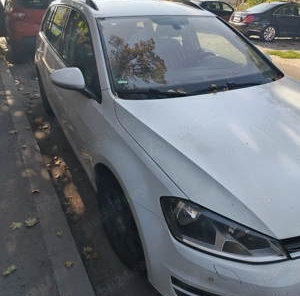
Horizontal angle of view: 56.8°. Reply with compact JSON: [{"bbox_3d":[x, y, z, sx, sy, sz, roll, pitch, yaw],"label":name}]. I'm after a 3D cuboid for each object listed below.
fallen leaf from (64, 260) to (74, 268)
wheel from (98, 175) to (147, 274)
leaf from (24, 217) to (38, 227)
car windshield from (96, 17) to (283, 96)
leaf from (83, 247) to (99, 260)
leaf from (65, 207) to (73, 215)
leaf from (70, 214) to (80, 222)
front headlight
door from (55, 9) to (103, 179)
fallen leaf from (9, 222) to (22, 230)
[{"bbox_3d":[-0.480,0.690,1.649,0.060,0.018,0.060,-13,33,-24],"label":"fallen leaf"},{"bbox_3d":[-0.118,0.451,1.740,0.210,0.630,0.630,-17,35,-31],"label":"wheel"},{"bbox_3d":[-0.852,0.525,1.979,0.090,0.015,0.080,12,30,16],"label":"leaf"},{"bbox_3d":[0.298,-0.757,2.128,1.400,0.110,0.920,-13,61,-24],"label":"car windshield"},{"bbox_3d":[-0.407,0.714,1.878,0.120,0.020,0.072,24,36,33],"label":"leaf"},{"bbox_3d":[-0.642,0.498,2.197,0.070,0.020,0.080,-13,33,-24],"label":"leaf"},{"bbox_3d":[-0.572,0.541,2.127,0.080,0.020,0.080,-13,33,-24],"label":"leaf"},{"bbox_3d":[0.307,0.341,1.177,0.560,0.210,0.240,7,29,8],"label":"front headlight"},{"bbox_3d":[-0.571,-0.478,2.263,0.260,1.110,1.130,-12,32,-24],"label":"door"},{"bbox_3d":[-0.943,0.540,1.946,0.088,0.015,0.070,20,34,28],"label":"fallen leaf"}]

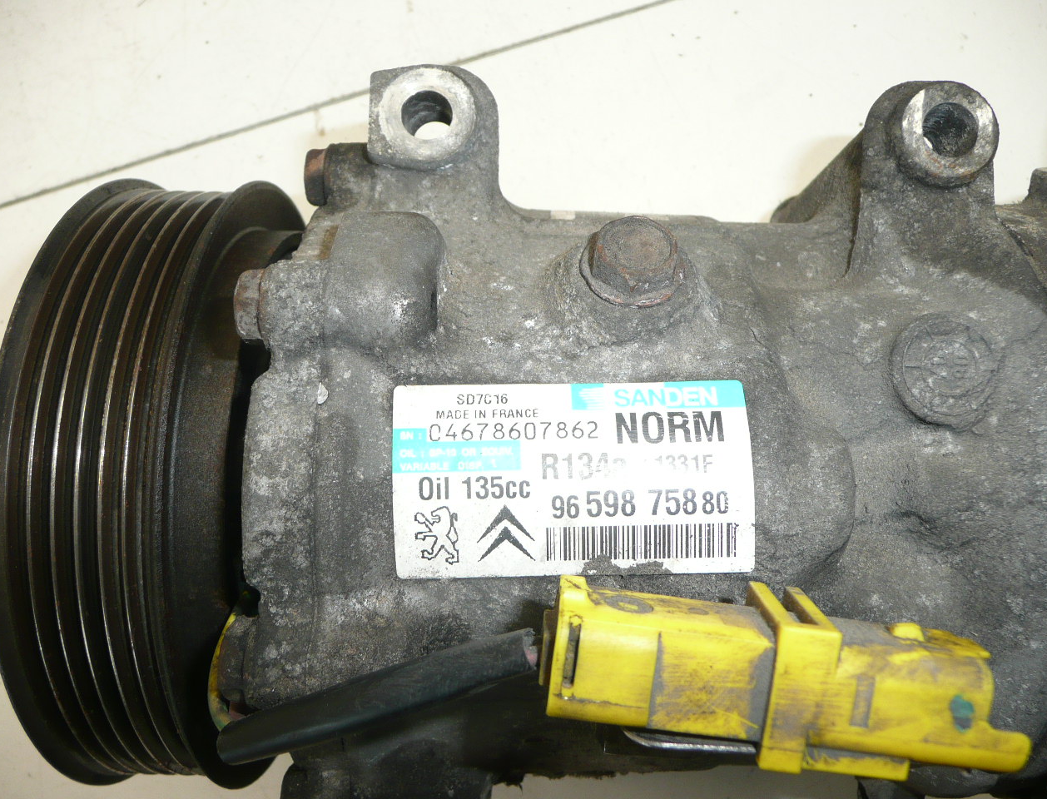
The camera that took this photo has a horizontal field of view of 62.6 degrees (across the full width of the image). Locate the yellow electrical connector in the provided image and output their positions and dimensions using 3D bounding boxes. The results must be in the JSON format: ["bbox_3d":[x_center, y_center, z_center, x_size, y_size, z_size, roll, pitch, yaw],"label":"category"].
[{"bbox_3d":[0.035,0.039,0.122,0.065,0.021,0.021,7,96,1],"label":"yellow electrical connector"}]

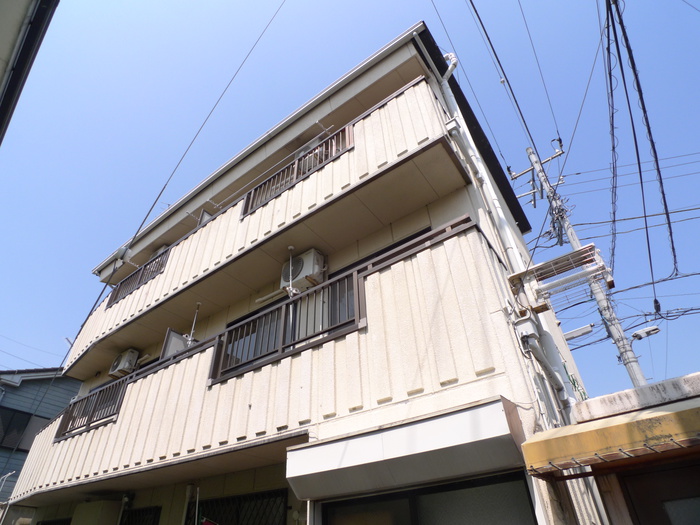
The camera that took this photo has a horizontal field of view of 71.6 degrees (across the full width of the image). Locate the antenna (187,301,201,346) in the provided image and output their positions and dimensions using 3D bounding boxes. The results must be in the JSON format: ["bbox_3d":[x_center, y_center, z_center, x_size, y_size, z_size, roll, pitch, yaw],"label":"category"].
[{"bbox_3d":[-2.384,0.944,7.427,0.140,0.802,0.140,-27,-48,25],"label":"antenna"}]

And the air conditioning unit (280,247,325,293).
[{"bbox_3d":[-0.690,0.155,7.000,0.640,0.510,0.270,-26,-48,24],"label":"air conditioning unit"}]

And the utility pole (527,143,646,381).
[{"bbox_3d":[4.950,0.709,9.550,0.280,10.212,0.280,-27,-48,25],"label":"utility pole"}]

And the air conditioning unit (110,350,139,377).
[{"bbox_3d":[-4.331,1.926,9.300,0.580,0.470,0.270,-27,-48,25],"label":"air conditioning unit"}]

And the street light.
[{"bbox_3d":[5.428,1.302,8.900,0.520,0.160,0.180,-27,-48,25],"label":"street light"}]

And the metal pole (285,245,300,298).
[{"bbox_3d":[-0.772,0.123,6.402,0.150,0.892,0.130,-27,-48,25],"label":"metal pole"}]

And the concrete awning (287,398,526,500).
[{"bbox_3d":[0.362,1.490,3.780,1.860,0.430,0.320,-23,-46,21],"label":"concrete awning"}]

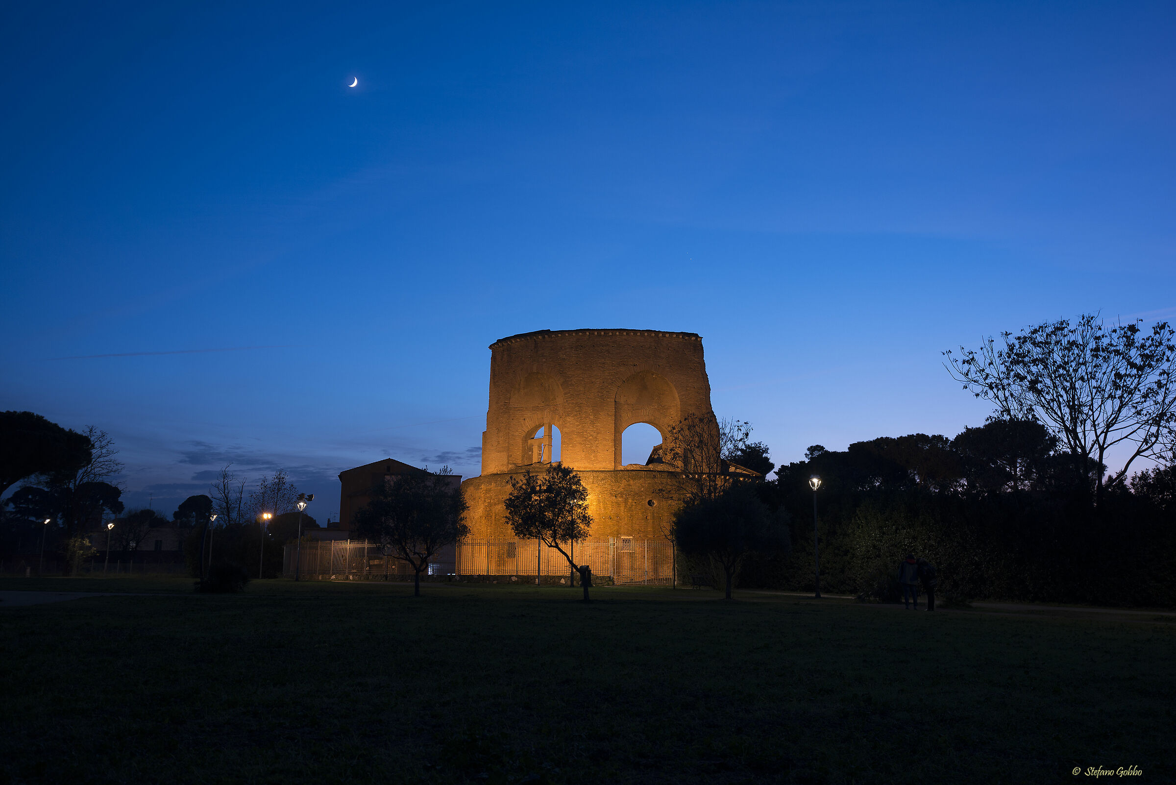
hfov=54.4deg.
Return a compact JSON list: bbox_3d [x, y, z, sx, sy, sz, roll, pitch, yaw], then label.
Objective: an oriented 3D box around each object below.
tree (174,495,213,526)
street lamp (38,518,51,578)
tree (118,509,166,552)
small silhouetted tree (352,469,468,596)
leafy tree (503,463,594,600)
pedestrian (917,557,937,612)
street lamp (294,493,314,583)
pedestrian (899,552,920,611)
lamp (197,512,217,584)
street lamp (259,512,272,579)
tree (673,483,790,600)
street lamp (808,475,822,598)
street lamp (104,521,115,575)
[{"bbox_3d":[-61.880,21.673,178.734,6.190,11.290,6.190,0,-8,0],"label":"tree"},{"bbox_3d":[-44.670,12.756,94.000,0.650,4.716,0.650,0,-9,0],"label":"street lamp"},{"bbox_3d":[-46.026,15.275,118.000,4.900,6.537,4.700,0,-9,0],"label":"tree"},{"bbox_3d":[-7.540,5.930,48.500,5.000,5.360,4.800,0,-9,0],"label":"small silhouetted tree"},{"bbox_3d":[-1.509,5.318,43.688,3.475,5.229,3.200,0,-8,0],"label":"leafy tree"},{"bbox_3d":[10.643,6.026,35.900,0.580,1.679,0.550,-7,-12,40],"label":"pedestrian"},{"bbox_3d":[-17.982,9.167,72.433,1.000,5.544,0.600,0,-8,0],"label":"street lamp"},{"bbox_3d":[10.178,6.013,36.300,0.600,1.741,0.380,-2,-9,11],"label":"pedestrian"},{"bbox_3d":[-27.999,11.412,85.000,0.600,4.909,0.600,0,-9,0],"label":"lamp"},{"bbox_3d":[-24.318,11.537,86.236,0.700,5.083,0.500,0,-8,0],"label":"street lamp"},{"bbox_3d":[5.680,5.900,45.322,4.624,4.587,4.500,0,-8,0],"label":"tree"},{"bbox_3d":[9.333,5.921,46.935,0.520,4.978,0.520,0,-8,0],"label":"street lamp"},{"bbox_3d":[-44.379,14.440,106.024,0.520,4.896,0.520,0,-8,0],"label":"street lamp"}]

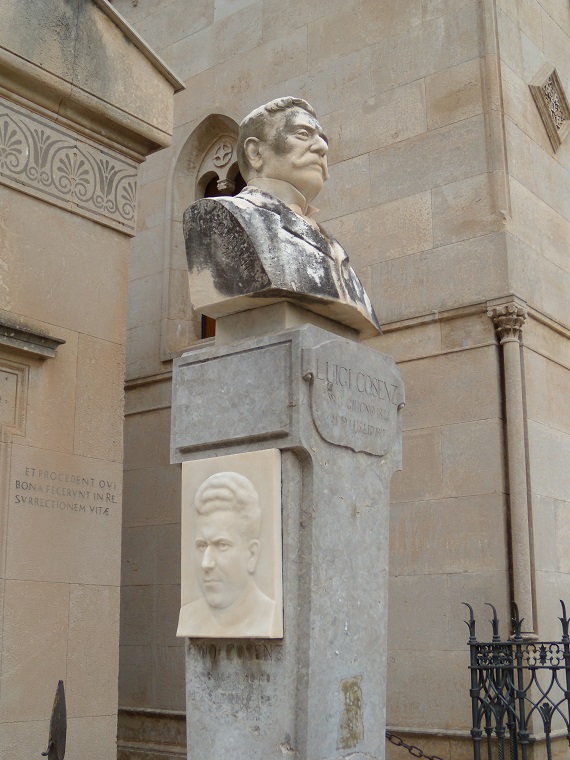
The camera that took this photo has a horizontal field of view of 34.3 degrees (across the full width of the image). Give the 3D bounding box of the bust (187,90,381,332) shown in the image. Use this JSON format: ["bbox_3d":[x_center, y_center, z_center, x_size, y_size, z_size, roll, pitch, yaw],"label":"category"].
[{"bbox_3d":[0.030,-0.417,2.177,0.355,0.610,0.465,-11,-18,37],"label":"bust"}]

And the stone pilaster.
[{"bbox_3d":[1.325,0.473,5.282,0.175,1.980,0.175,-11,-18,37],"label":"stone pilaster"}]

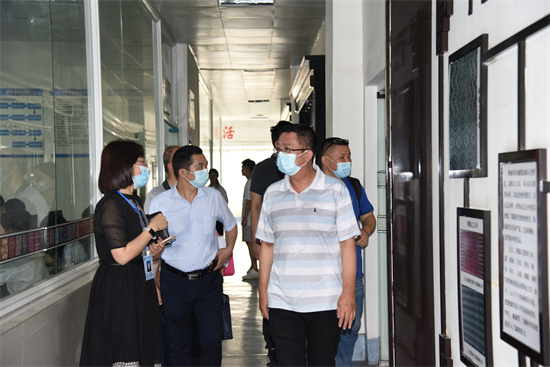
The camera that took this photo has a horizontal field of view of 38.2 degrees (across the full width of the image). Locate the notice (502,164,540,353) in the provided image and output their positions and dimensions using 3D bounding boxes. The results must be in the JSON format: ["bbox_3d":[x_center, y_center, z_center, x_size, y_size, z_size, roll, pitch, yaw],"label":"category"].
[{"bbox_3d":[0.783,0.217,2.513,0.022,0.567,0.365,-1,0,-1],"label":"notice"}]

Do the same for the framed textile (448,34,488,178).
[{"bbox_3d":[0.760,-0.279,3.126,0.026,0.517,0.497,-1,0,-1],"label":"framed textile"}]

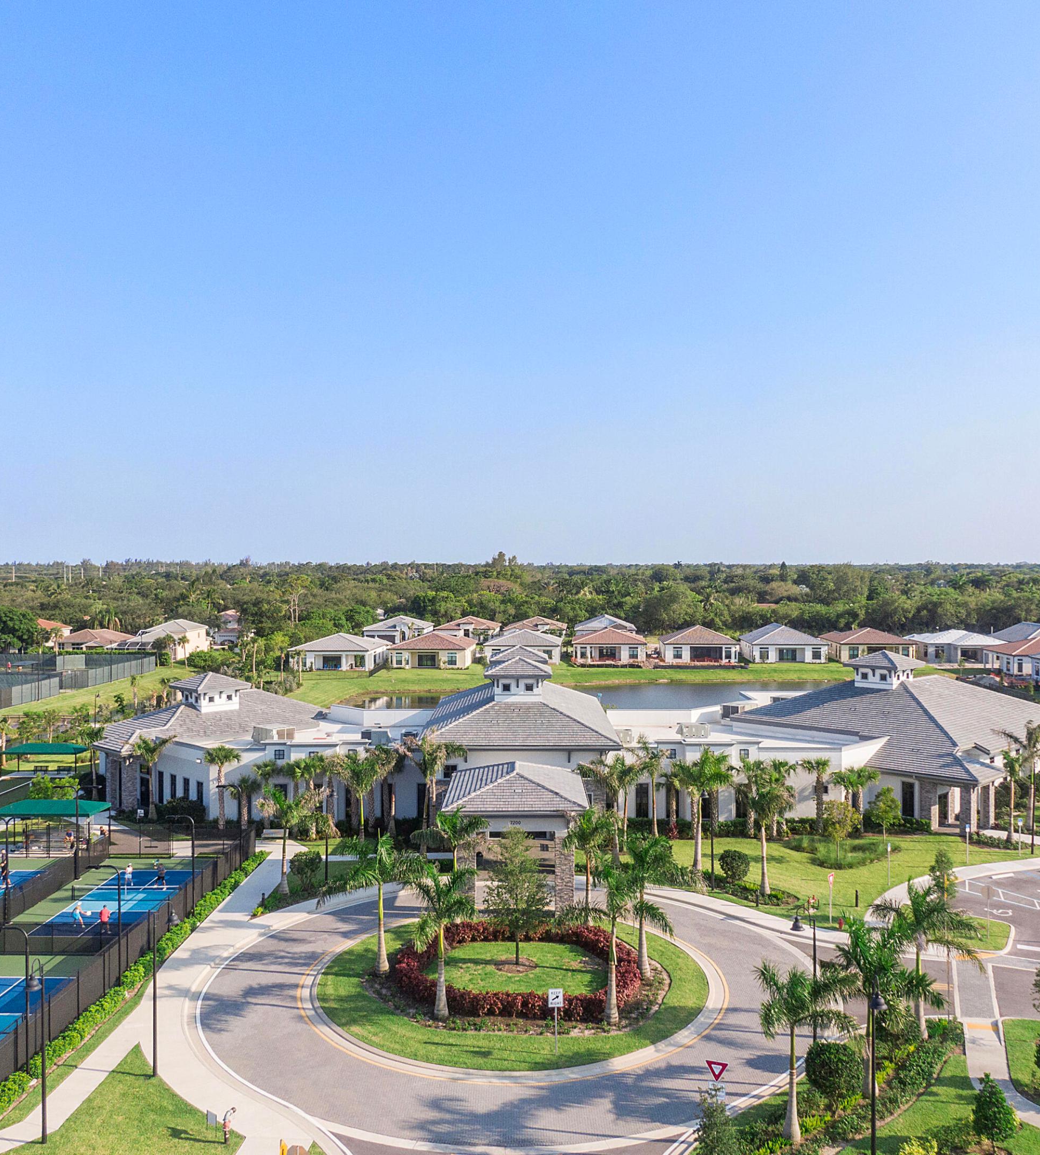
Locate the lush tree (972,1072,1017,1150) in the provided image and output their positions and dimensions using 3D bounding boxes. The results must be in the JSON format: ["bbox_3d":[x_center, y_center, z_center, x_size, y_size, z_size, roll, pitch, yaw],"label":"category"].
[{"bbox_3d":[17.243,19.528,38.967,1.700,2.920,1.700,0,1,0],"label":"lush tree"}]

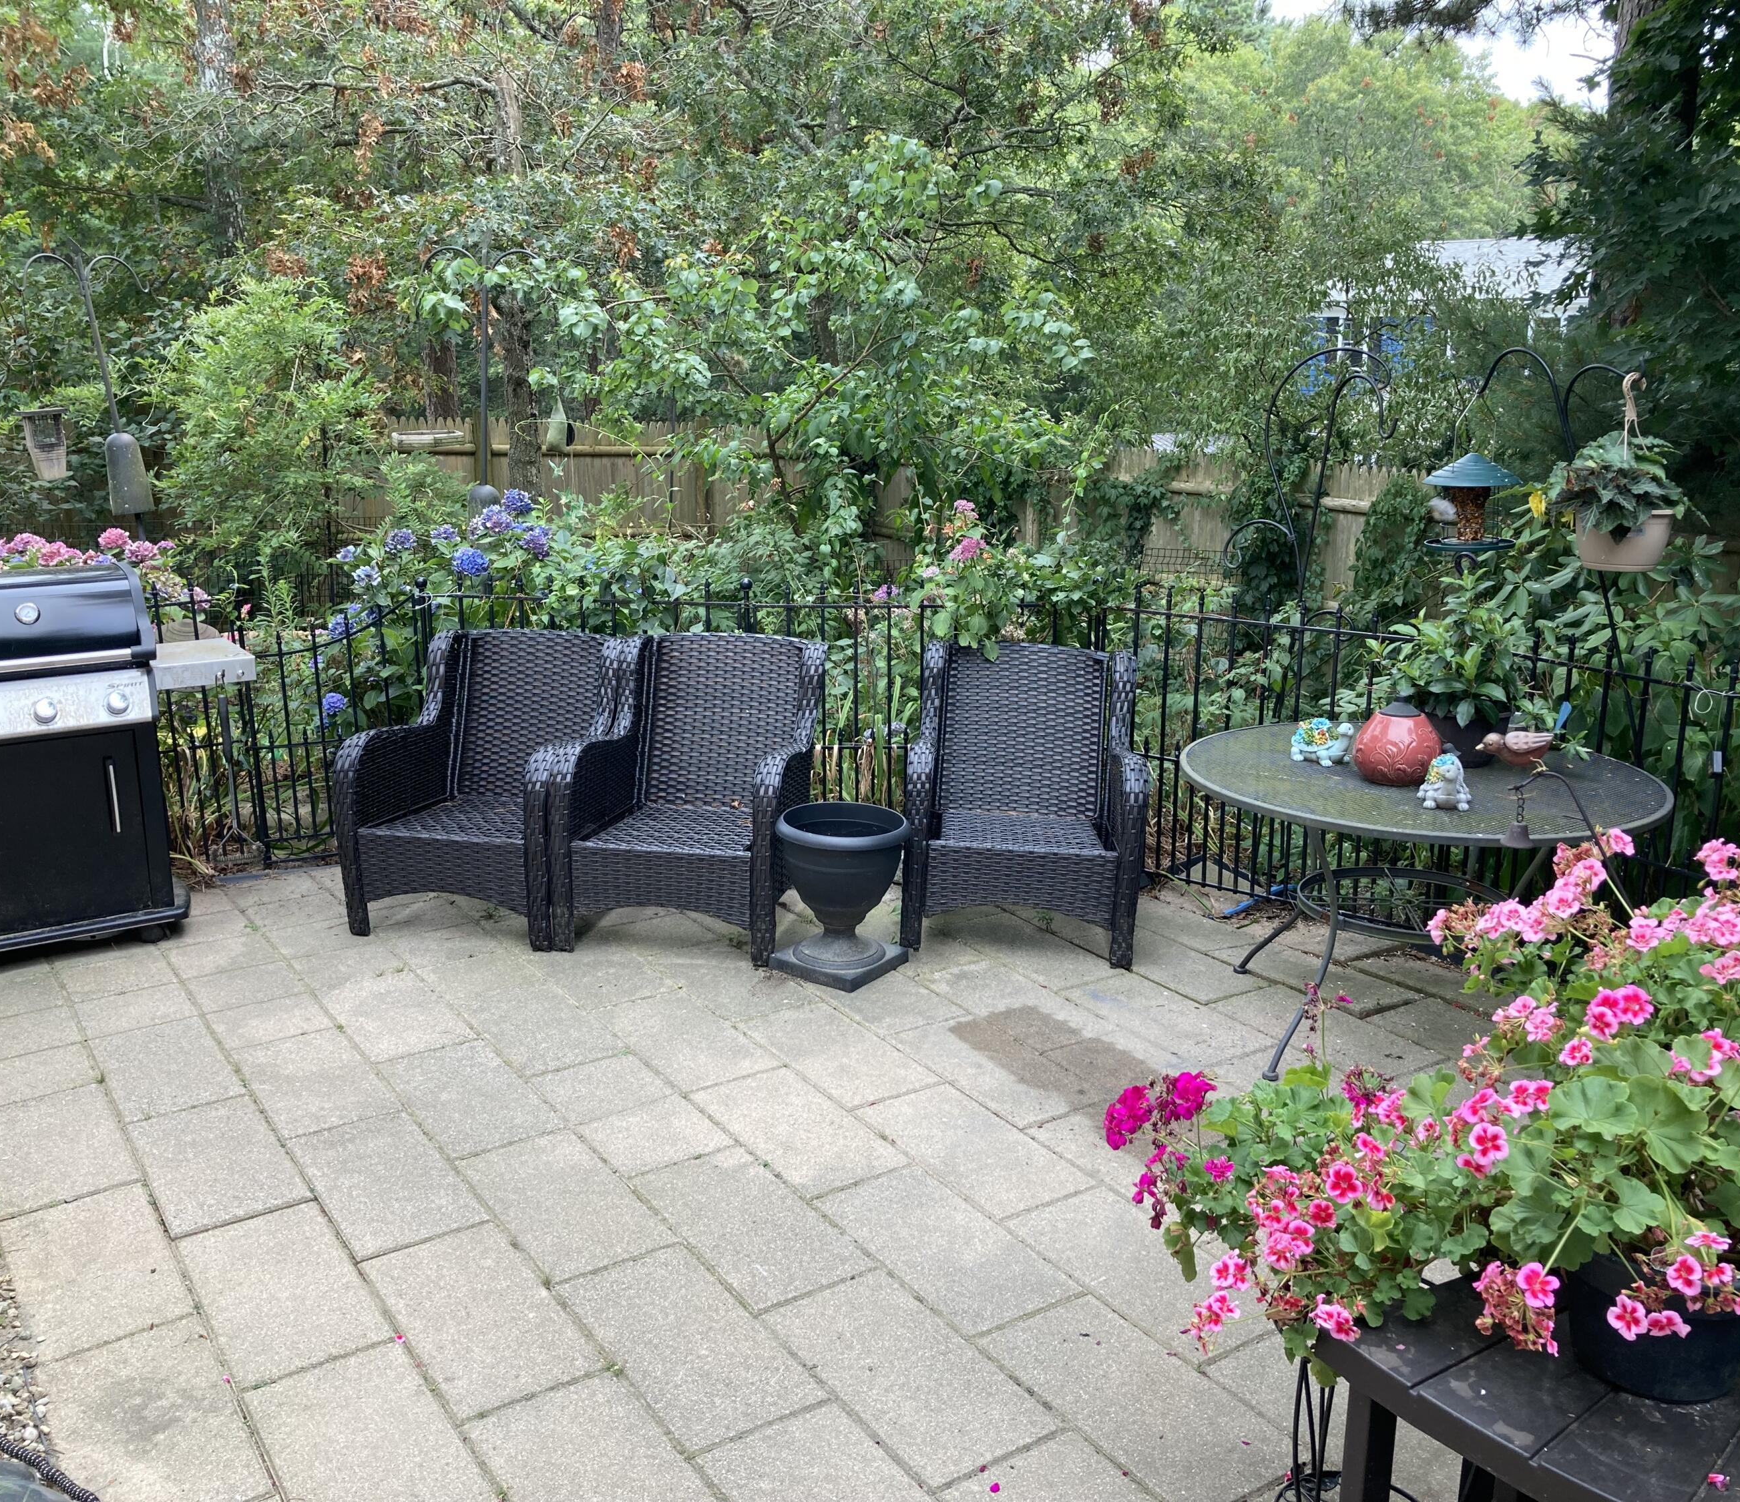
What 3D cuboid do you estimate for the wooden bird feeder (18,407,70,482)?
[{"bbox_3d":[-3.461,-1.284,6.800,0.190,0.310,0.130,-11,19,-38],"label":"wooden bird feeder"}]

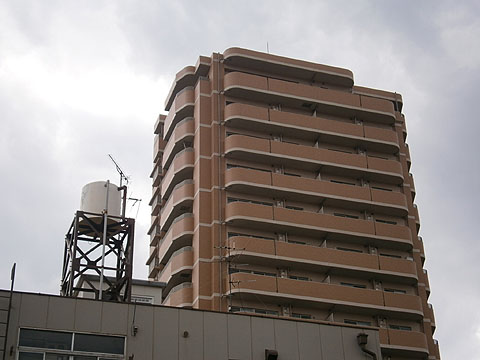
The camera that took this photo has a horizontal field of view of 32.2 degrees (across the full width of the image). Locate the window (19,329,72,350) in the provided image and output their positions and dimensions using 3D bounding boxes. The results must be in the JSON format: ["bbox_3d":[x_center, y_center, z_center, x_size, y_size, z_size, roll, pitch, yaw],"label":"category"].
[{"bbox_3d":[-4.262,3.512,18.234,1.200,0.430,0.100,9,-32,-17],"label":"window"}]

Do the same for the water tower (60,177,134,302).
[{"bbox_3d":[-4.042,2.491,23.423,1.700,4.950,1.700,9,-32,-17],"label":"water tower"}]

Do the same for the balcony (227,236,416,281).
[{"bbox_3d":[6.234,5.929,60.890,15.250,1.450,1.570,9,-32,-17],"label":"balcony"}]

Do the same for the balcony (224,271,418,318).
[{"bbox_3d":[6.294,8.429,59.422,15.250,1.450,1.570,9,-32,-17],"label":"balcony"}]

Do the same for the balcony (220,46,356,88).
[{"bbox_3d":[4.168,-9.122,68.981,11.600,0.880,1.700,9,-32,-17],"label":"balcony"}]

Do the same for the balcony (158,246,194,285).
[{"bbox_3d":[-4.802,6.991,62.617,1.350,1.830,5.950,9,-32,-17],"label":"balcony"}]

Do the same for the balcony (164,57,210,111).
[{"bbox_3d":[-4.551,-7.922,70.573,2.050,0.930,7.250,9,-32,-17],"label":"balcony"}]

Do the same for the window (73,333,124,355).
[{"bbox_3d":[-3.126,3.686,18.578,1.200,0.430,0.100,9,-32,-17],"label":"window"}]

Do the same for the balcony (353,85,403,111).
[{"bbox_3d":[11.801,-7.080,72.556,5.300,0.900,1.300,9,-32,-17],"label":"balcony"}]

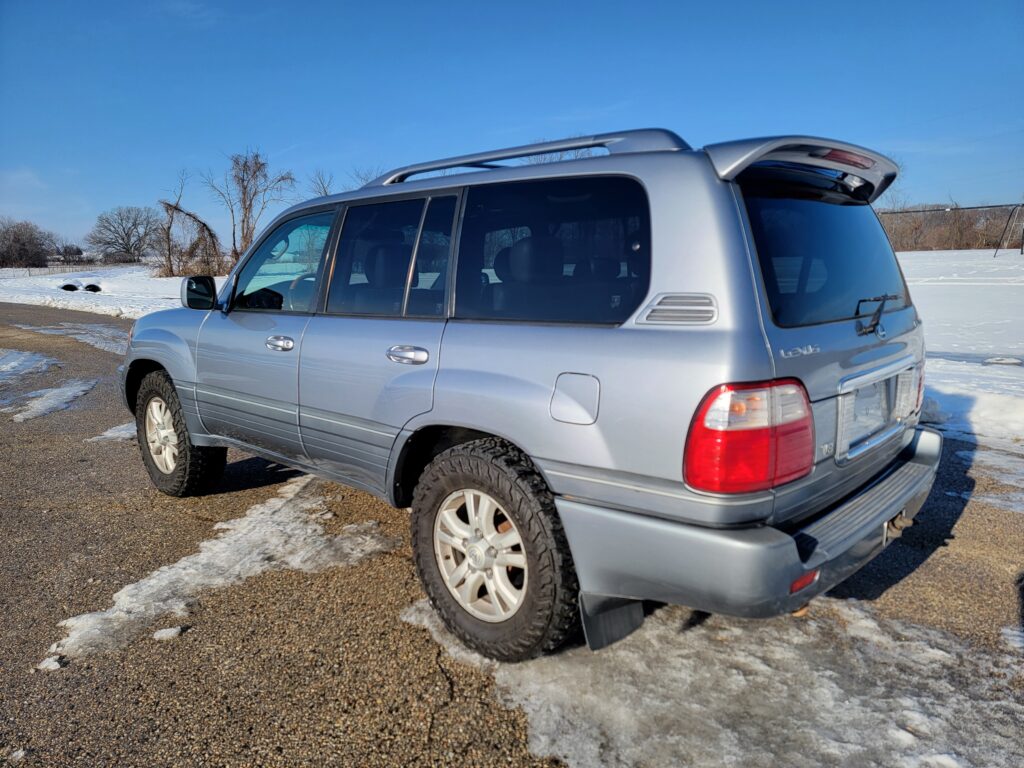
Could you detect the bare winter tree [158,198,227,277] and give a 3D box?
[{"bbox_3d":[-22.500,-10.317,50.000,4.370,5.490,3.600,-5,10,-23],"label":"bare winter tree"}]

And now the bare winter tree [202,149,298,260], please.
[{"bbox_3d":[-19.152,-12.597,52.000,6.320,9.010,5.000,-4,10,-19],"label":"bare winter tree"}]

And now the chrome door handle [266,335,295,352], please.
[{"bbox_3d":[-1.054,-0.189,3.270,0.220,0.072,0.050,8,13,42],"label":"chrome door handle"}]

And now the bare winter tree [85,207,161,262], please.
[{"bbox_3d":[-76.606,-29.380,140.000,13.500,11.000,13.000,-6,11,-29],"label":"bare winter tree"}]

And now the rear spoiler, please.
[{"bbox_3d":[1.081,-0.755,2.491,0.270,0.180,1.360,8,13,42],"label":"rear spoiler"}]

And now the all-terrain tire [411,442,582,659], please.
[{"bbox_3d":[-0.034,0.604,2.652,0.800,0.800,0.280,8,13,42],"label":"all-terrain tire"}]

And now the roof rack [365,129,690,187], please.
[{"bbox_3d":[0.355,-0.918,3.147,1.660,0.110,1.260,8,13,42],"label":"roof rack"}]

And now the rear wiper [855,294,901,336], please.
[{"bbox_3d":[1.286,-0.252,2.472,0.080,0.130,0.460,8,13,42],"label":"rear wiper"}]

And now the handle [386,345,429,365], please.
[{"bbox_3d":[-0.400,-0.108,2.696,0.225,0.070,0.050,8,13,42],"label":"handle"}]

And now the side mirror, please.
[{"bbox_3d":[-1.602,-0.466,3.621,0.120,0.178,0.190,6,12,36],"label":"side mirror"}]

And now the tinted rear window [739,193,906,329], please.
[{"bbox_3d":[1.153,-0.451,2.458,0.070,0.440,1.360,-21,-7,43],"label":"tinted rear window"}]

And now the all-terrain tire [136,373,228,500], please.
[{"bbox_3d":[-2.129,0.312,4.562,0.800,0.800,0.280,8,13,42],"label":"all-terrain tire"}]

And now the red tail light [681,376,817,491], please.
[{"bbox_3d":[0.678,0.110,1.970,0.220,0.275,0.380,8,13,42],"label":"red tail light"}]

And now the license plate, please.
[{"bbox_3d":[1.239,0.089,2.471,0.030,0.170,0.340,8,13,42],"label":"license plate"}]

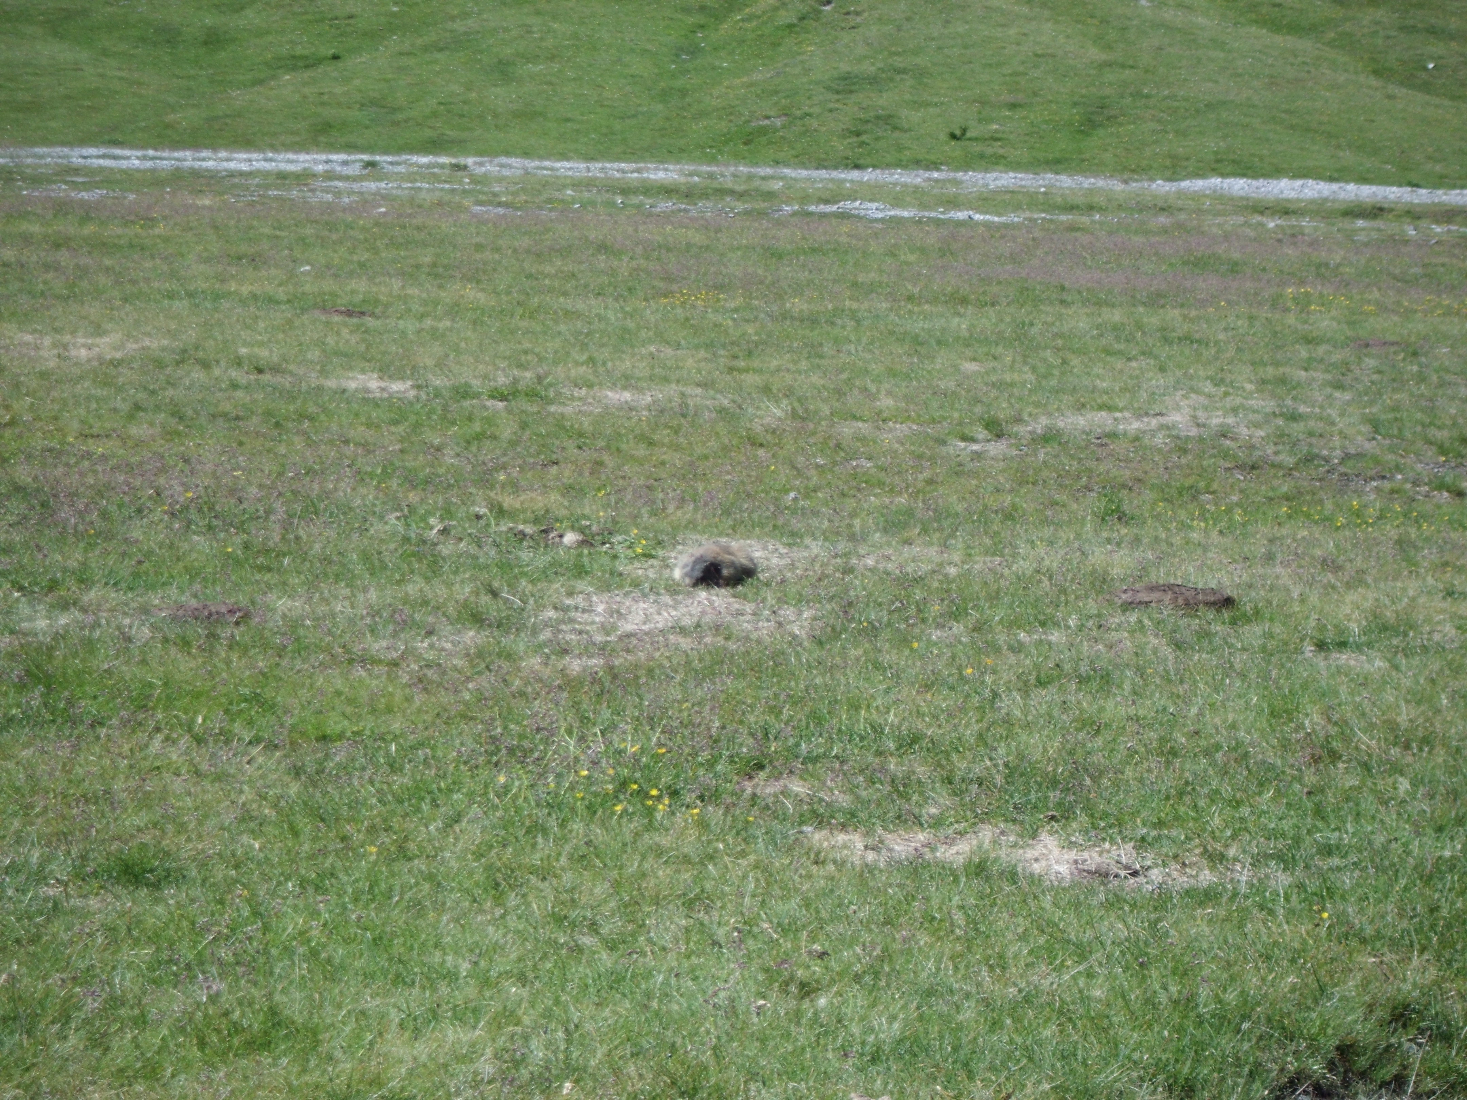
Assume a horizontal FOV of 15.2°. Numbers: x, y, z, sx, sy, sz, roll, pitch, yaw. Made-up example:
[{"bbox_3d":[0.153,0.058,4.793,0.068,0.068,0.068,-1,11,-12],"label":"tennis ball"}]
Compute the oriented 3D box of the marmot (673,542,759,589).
[{"bbox_3d":[-0.066,0.059,21.000,0.210,0.175,0.420,4,6,41],"label":"marmot"}]

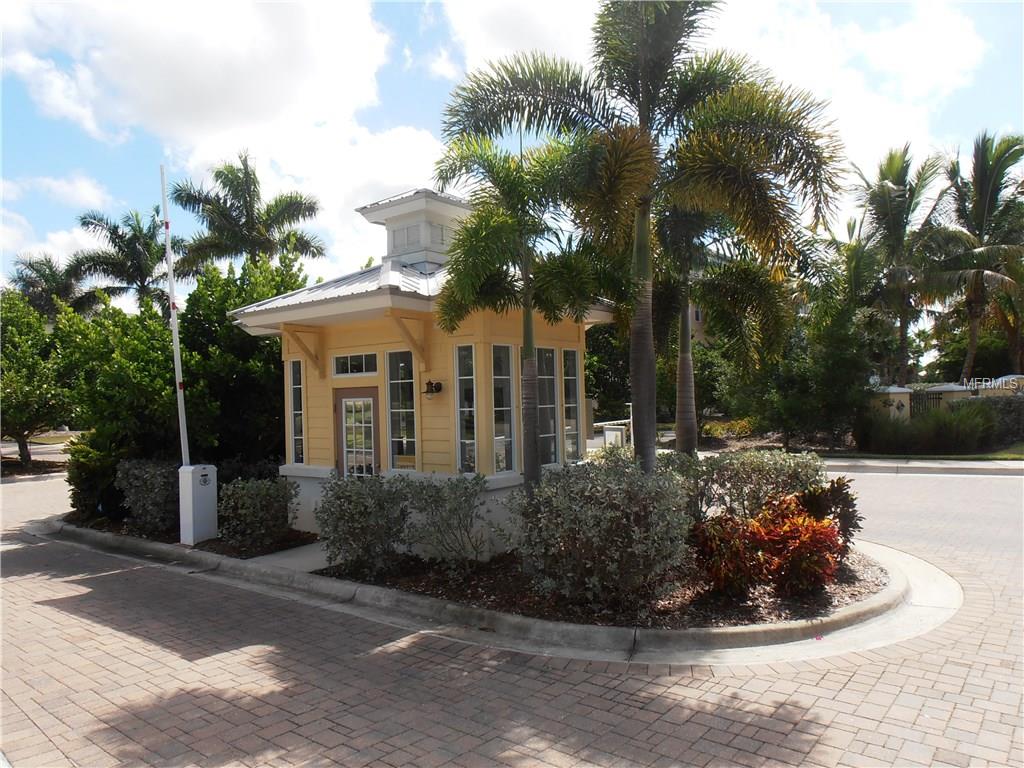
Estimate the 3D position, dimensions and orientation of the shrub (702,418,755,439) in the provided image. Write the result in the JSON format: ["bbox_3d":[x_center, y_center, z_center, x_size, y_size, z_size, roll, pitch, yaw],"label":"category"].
[{"bbox_3d":[7.776,1.598,25.500,1.850,0.720,1.400,-3,-1,38],"label":"shrub"}]

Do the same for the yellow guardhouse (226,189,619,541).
[{"bbox_3d":[-1.132,-0.340,9.525,4.700,4.590,3.450,-3,-1,38],"label":"yellow guardhouse"}]

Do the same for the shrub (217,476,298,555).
[{"bbox_3d":[-3.241,1.568,9.015,1.020,0.870,1.000,-3,-1,38],"label":"shrub"}]

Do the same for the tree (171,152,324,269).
[{"bbox_3d":[-9.450,-2.911,25.689,5.600,11.010,5.600,-3,-1,38],"label":"tree"}]

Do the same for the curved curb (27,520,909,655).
[{"bbox_3d":[-1.673,2.070,9.864,12.500,0.170,4.600,-3,-1,38],"label":"curved curb"}]

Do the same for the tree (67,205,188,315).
[{"bbox_3d":[-17.276,-2.550,32.089,5.400,11.010,5.400,-3,-1,38],"label":"tree"}]

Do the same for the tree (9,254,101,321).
[{"bbox_3d":[-26.644,-2.086,41.489,5.400,11.010,5.400,-3,-1,38],"label":"tree"}]

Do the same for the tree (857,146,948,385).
[{"bbox_3d":[14.455,-3.427,25.893,4.200,10.550,4.200,-3,-1,38],"label":"tree"}]

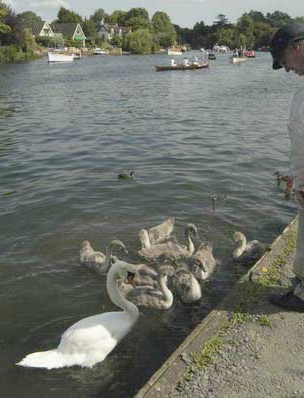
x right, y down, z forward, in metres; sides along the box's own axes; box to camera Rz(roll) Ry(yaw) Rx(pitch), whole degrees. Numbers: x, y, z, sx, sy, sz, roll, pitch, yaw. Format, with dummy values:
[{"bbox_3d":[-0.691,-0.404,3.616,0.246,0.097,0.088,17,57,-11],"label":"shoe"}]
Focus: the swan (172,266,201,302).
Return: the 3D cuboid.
[{"bbox_3d":[0.310,0.712,3.601,0.240,0.260,0.430,-8,22,-19],"label":"swan"}]

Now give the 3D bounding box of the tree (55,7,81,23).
[{"bbox_3d":[-25.600,-53.136,125.288,8.000,12.300,8.000,0,21,0],"label":"tree"}]

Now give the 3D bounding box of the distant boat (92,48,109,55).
[{"bbox_3d":[-14.200,-40.257,108.797,5.200,1.600,2.000,7,22,19],"label":"distant boat"}]

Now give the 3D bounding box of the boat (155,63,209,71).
[{"bbox_3d":[2.850,-12.333,37.037,7.000,0.720,1.300,-20,28,-41],"label":"boat"}]

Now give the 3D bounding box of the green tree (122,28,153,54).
[{"bbox_3d":[-4.375,-47.622,119.900,9.000,7.200,9.000,0,21,0],"label":"green tree"}]

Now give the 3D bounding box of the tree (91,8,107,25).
[{"bbox_3d":[-20.648,-64.929,151.827,7.000,14.000,7.000,0,21,0],"label":"tree"}]

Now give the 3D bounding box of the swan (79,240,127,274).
[{"bbox_3d":[-0.470,0.564,3.876,0.520,0.340,0.240,14,25,32],"label":"swan"}]

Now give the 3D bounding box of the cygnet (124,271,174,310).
[{"bbox_3d":[-0.030,0.738,3.311,0.430,0.300,0.200,4,21,11],"label":"cygnet"}]

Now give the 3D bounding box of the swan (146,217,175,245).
[{"bbox_3d":[0.060,0.332,3.933,0.230,0.290,0.520,13,25,32],"label":"swan"}]

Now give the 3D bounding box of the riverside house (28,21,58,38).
[{"bbox_3d":[-33.909,-50.618,123.038,8.500,7.600,6.200,11,24,27],"label":"riverside house"}]

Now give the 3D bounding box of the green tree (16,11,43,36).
[{"bbox_3d":[-35.889,-50.431,119.909,8.271,10.910,8.271,0,21,0],"label":"green tree"}]

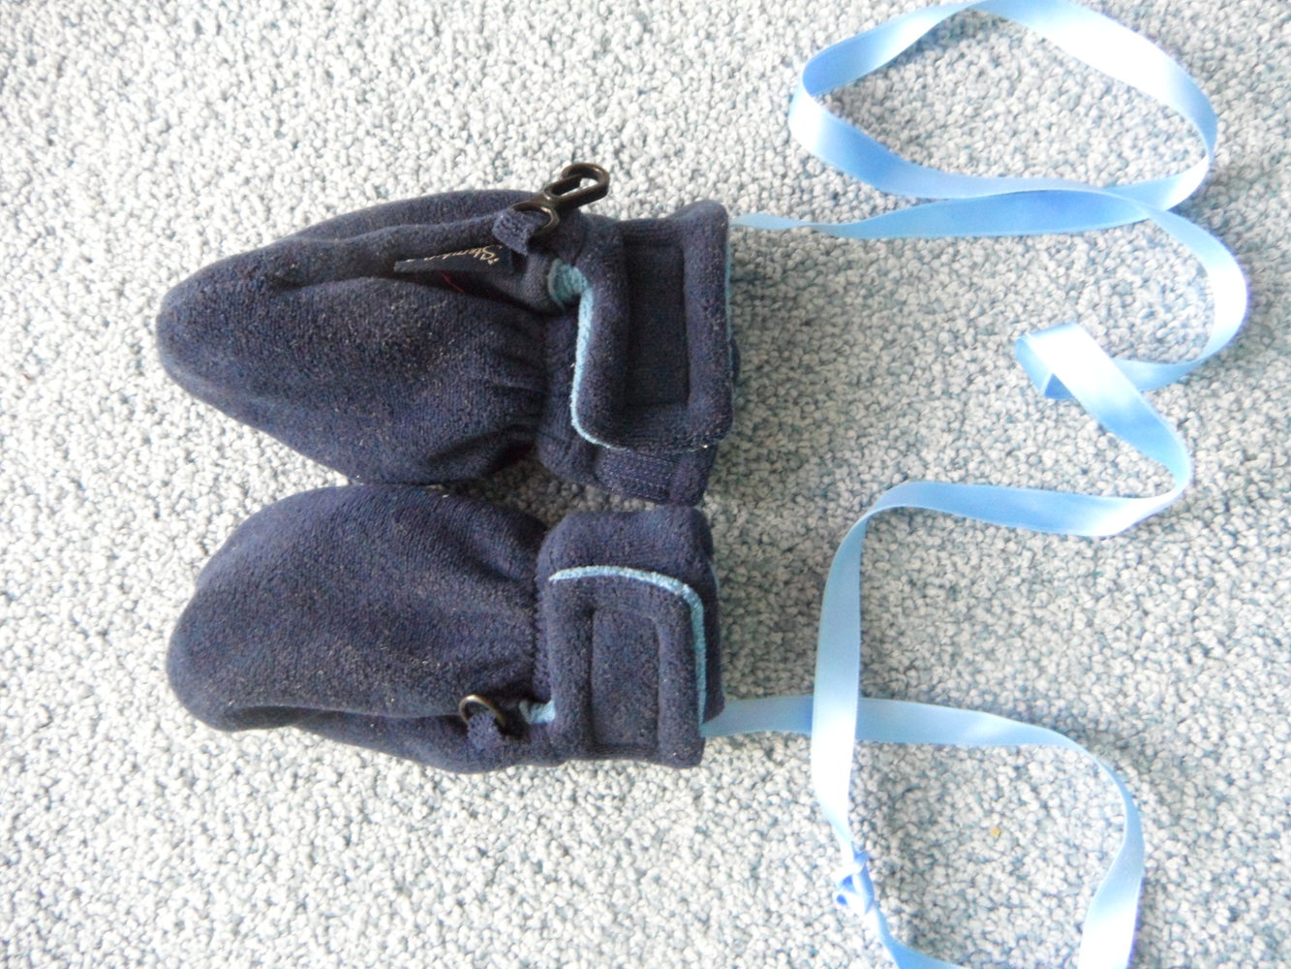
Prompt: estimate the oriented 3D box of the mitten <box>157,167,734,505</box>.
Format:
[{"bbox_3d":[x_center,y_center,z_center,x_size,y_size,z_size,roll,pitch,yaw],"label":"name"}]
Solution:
[{"bbox_3d":[-0.059,-0.045,0.250,0.168,0.046,0.089,5,88,8],"label":"mitten"}]

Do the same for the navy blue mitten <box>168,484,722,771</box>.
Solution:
[{"bbox_3d":[-0.058,0.039,0.246,0.158,0.045,0.079,-3,87,7],"label":"navy blue mitten"}]

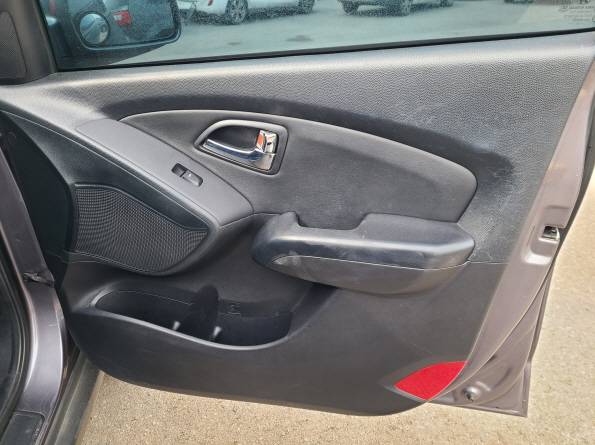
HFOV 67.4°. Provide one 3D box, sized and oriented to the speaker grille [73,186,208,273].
[{"bbox_3d":[-0.276,0.012,0.780,0.222,0.150,0.045,0,29,4],"label":"speaker grille"}]

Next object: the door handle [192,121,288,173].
[{"bbox_3d":[-0.093,-0.126,0.740,0.154,0.084,0.042,3,29,9],"label":"door handle"}]

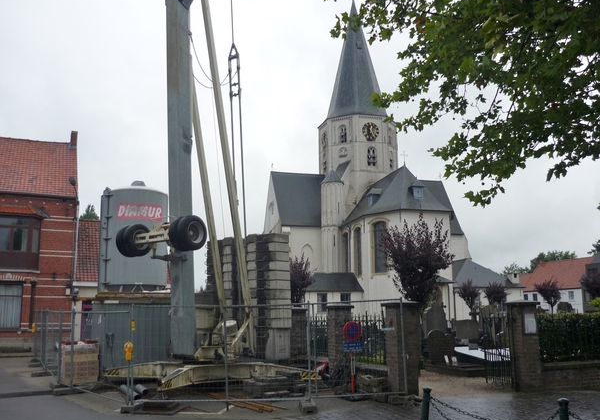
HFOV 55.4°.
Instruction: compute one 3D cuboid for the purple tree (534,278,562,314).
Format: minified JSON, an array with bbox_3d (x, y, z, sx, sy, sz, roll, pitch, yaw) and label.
[{"bbox_3d":[18.481,7.147,42.403,2.050,4.200,2.050,0,-10,0],"label":"purple tree"}]

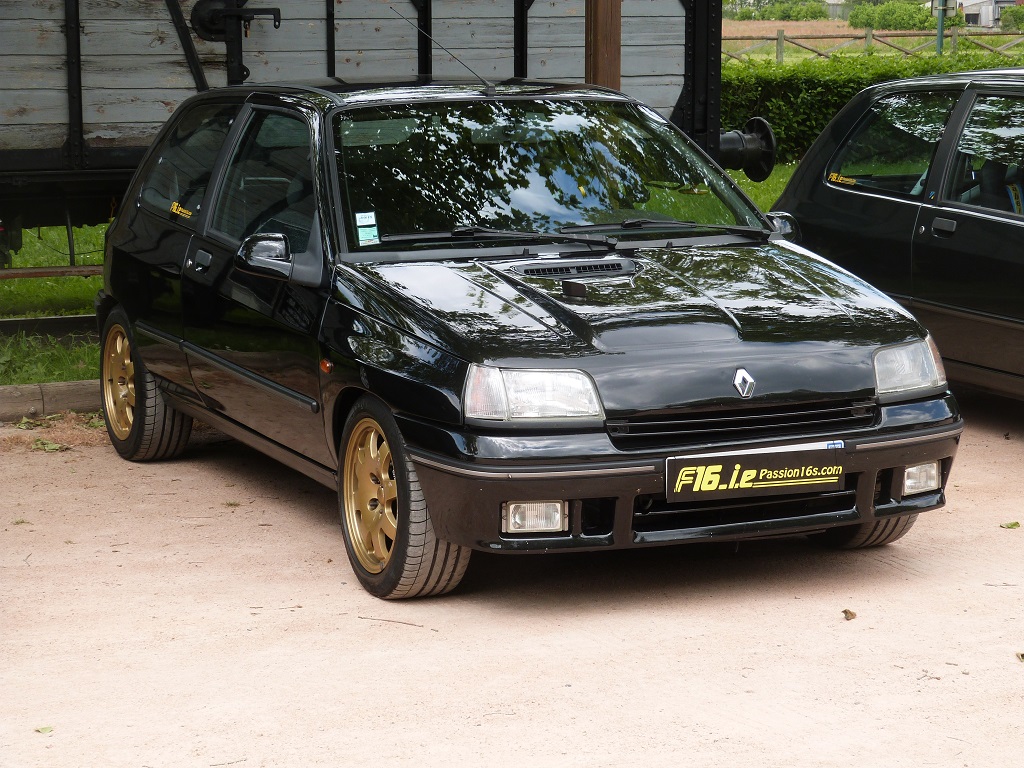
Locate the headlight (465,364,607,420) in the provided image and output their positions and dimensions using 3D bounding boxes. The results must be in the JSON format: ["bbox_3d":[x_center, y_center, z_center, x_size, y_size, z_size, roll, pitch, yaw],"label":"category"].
[{"bbox_3d":[0.048,0.025,6.042,0.330,0.140,0.170,-3,8,-17],"label":"headlight"}]

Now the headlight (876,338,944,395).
[{"bbox_3d":[1.068,-0.049,6.512,0.330,0.140,0.170,-6,10,-33],"label":"headlight"}]

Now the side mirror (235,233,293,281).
[{"bbox_3d":[-0.695,-0.359,6.874,0.155,0.122,0.100,-4,9,-25],"label":"side mirror"}]

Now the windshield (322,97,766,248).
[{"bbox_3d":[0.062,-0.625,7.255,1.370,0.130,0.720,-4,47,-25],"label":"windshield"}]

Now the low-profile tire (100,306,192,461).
[{"bbox_3d":[-1.332,-0.016,8.784,0.200,0.580,0.580,-4,9,-25],"label":"low-profile tire"}]

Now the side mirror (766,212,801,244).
[{"bbox_3d":[0.864,-0.477,7.592,0.155,0.122,0.100,-4,9,-25],"label":"side mirror"}]

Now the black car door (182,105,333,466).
[{"bbox_3d":[-0.684,-0.345,7.265,0.250,1.000,1.340,-4,9,-25],"label":"black car door"}]

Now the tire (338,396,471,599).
[{"bbox_3d":[-0.296,0.289,6.560,0.200,0.580,0.580,-4,9,-25],"label":"tire"}]

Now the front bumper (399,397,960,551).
[{"bbox_3d":[0.524,0.221,6.386,1.620,0.330,0.490,-4,9,-25],"label":"front bumper"}]

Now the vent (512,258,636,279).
[{"bbox_3d":[0.160,-0.324,6.780,0.360,0.035,0.130,-4,16,-25],"label":"vent"}]

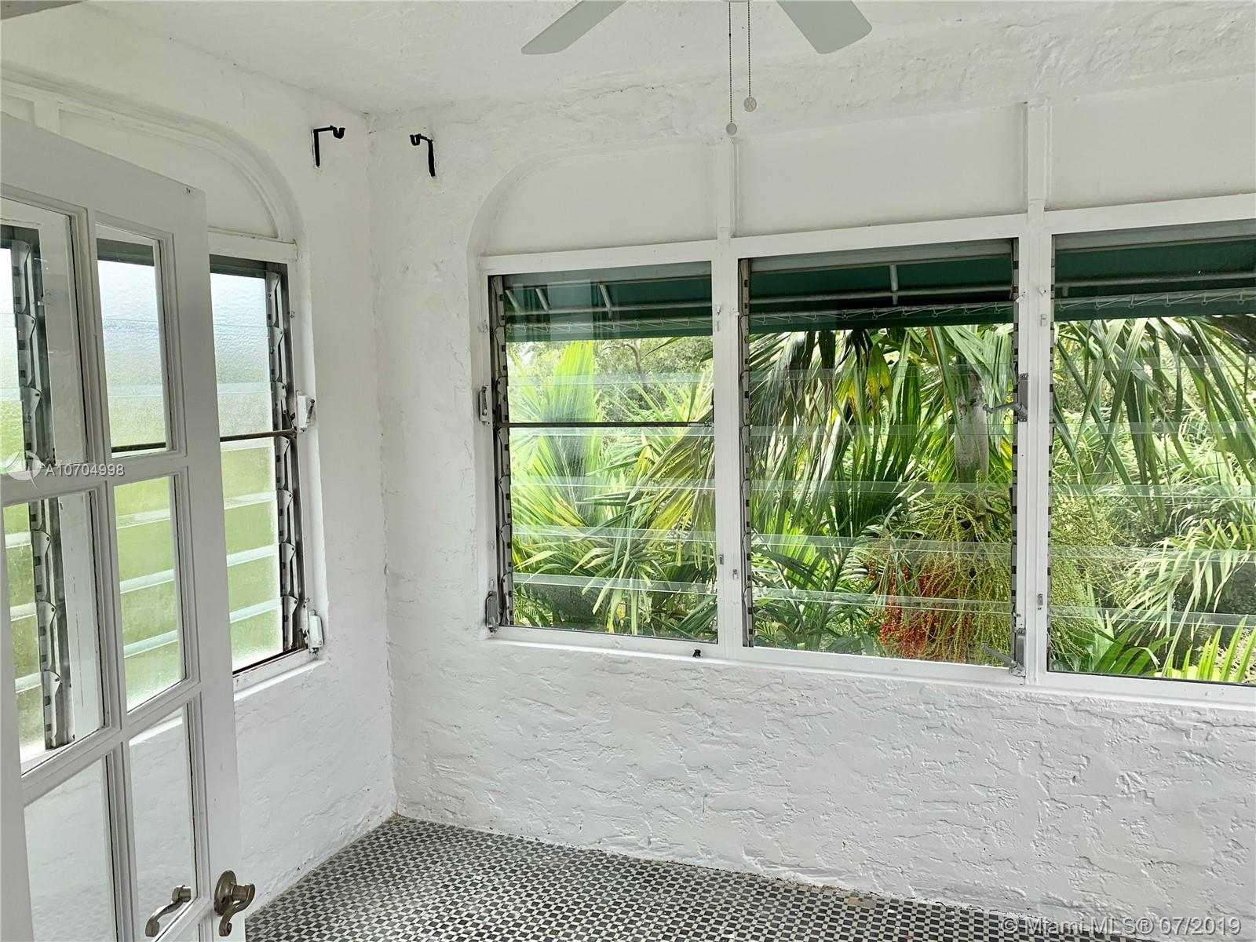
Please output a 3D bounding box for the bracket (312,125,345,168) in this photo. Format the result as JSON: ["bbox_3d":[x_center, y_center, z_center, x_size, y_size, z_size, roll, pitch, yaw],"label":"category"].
[{"bbox_3d":[-1.057,-1.154,3.351,0.118,0.135,0.020,0,5,21],"label":"bracket"}]

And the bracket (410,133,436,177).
[{"bbox_3d":[-0.760,-1.171,3.495,0.020,0.133,0.122,0,5,21],"label":"bracket"}]

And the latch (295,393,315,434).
[{"bbox_3d":[-1.156,-0.210,3.402,0.062,0.146,0.028,0,5,21],"label":"latch"}]

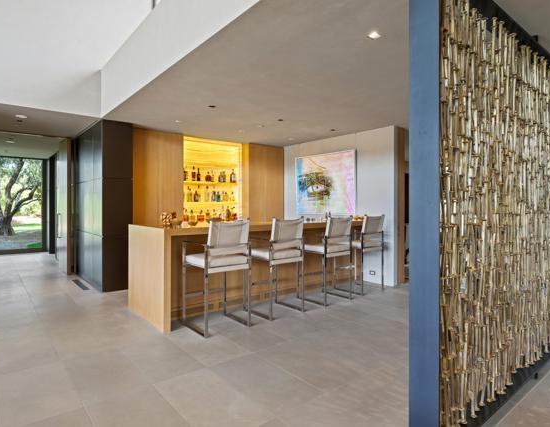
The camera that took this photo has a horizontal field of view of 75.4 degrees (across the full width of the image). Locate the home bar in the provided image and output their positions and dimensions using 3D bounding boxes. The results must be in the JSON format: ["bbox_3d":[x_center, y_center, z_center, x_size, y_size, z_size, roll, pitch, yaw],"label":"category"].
[{"bbox_3d":[-0.424,-0.109,5.764,3.840,2.620,2.650,-1,1,-39],"label":"home bar"}]

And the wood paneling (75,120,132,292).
[{"bbox_3d":[-3.064,-0.121,6.301,0.440,2.620,1.970,-1,1,-39],"label":"wood paneling"}]

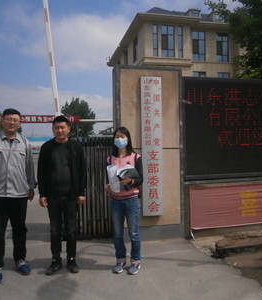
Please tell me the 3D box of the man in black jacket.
[{"bbox_3d":[-0.745,0.484,3.321,0.530,1.710,0.320,-1,1,-7],"label":"man in black jacket"}]

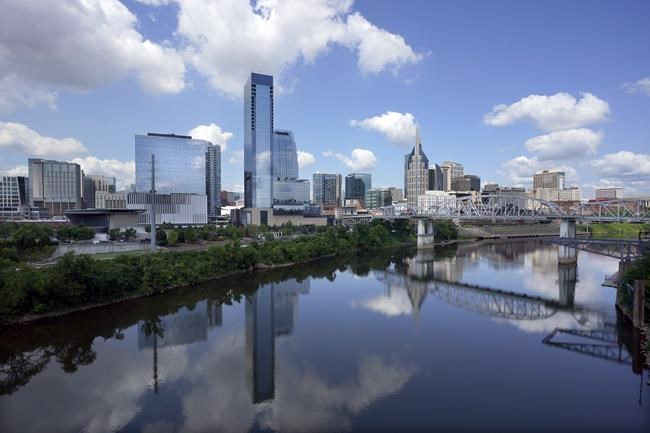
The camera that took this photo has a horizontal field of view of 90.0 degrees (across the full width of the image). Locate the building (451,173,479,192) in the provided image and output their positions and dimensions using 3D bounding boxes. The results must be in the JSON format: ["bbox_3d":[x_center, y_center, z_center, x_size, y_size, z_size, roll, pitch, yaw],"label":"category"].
[{"bbox_3d":[368.000,-59.460,849.330,55.000,98.000,55.000,0,1,-23],"label":"building"}]

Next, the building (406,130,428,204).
[{"bbox_3d":[199.000,-94.570,695.890,45.000,188.000,50.000,0,1,19],"label":"building"}]

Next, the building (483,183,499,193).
[{"bbox_3d":[433.000,-48.460,849.470,25.000,76.000,25.000,0,1,-23],"label":"building"}]

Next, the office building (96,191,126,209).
[{"bbox_3d":[-256.000,-10.350,393.900,31.000,39.000,30.000,0,1,-23],"label":"office building"}]

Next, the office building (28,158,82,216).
[{"bbox_3d":[-236.500,-19.000,283.790,34.000,57.000,36.000,-1,1,-45],"label":"office building"}]

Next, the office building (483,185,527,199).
[{"bbox_3d":[386.000,-31.680,704.660,68.000,62.000,55.000,0,1,-23],"label":"office building"}]

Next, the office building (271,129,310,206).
[{"bbox_3d":[-56.150,-56.240,459.190,46.000,126.000,40.000,-1,1,-24],"label":"office building"}]

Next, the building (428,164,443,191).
[{"bbox_3d":[256.000,-62.790,754.280,35.000,111.000,35.000,0,1,-23],"label":"building"}]

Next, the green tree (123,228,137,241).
[{"bbox_3d":[-114.610,10.120,191.170,6.800,7.200,6.600,-1,1,-24],"label":"green tree"}]

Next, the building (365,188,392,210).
[{"bbox_3d":[122.600,-28.590,744.650,34.000,57.000,52.000,-1,1,-32],"label":"building"}]

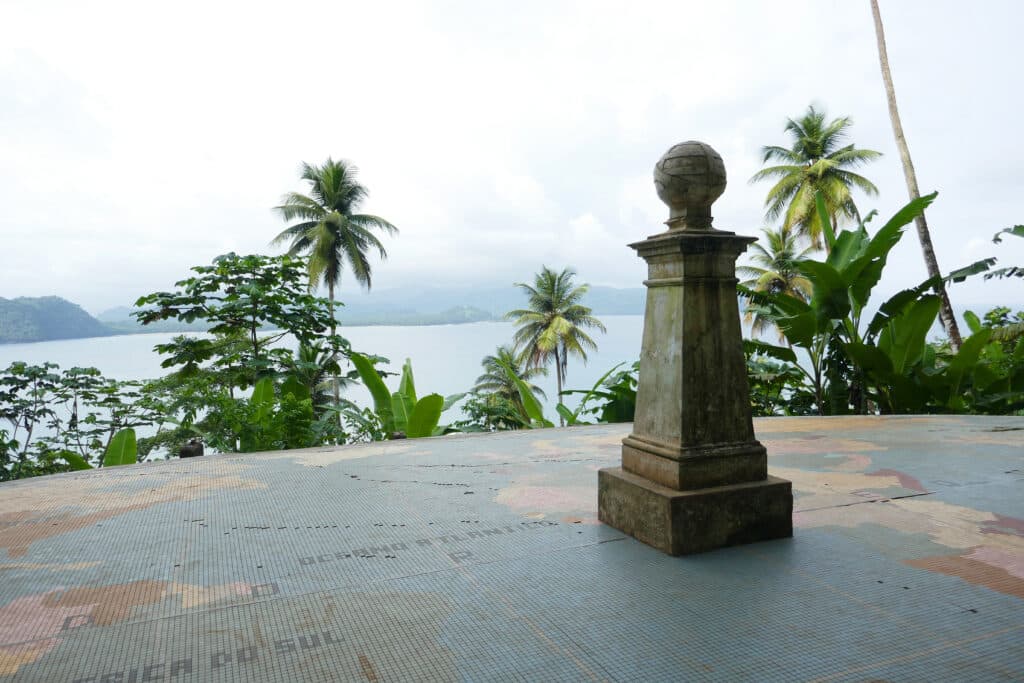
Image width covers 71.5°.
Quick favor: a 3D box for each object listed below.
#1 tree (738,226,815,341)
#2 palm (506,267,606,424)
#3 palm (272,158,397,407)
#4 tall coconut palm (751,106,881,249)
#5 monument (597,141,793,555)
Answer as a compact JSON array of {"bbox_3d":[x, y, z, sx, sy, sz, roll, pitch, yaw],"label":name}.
[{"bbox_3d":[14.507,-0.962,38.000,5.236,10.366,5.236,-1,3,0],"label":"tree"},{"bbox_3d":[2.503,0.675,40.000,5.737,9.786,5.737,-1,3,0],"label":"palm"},{"bbox_3d":[-8.486,-2.127,34.000,5.928,13.242,5.928,-1,3,0],"label":"palm"},{"bbox_3d":[14.557,-3.848,34.000,6.215,14.772,6.215,-1,3,0],"label":"tall coconut palm"},{"bbox_3d":[1.230,-0.035,4.890,0.929,2.660,0.927,-2,3,-21],"label":"monument"}]

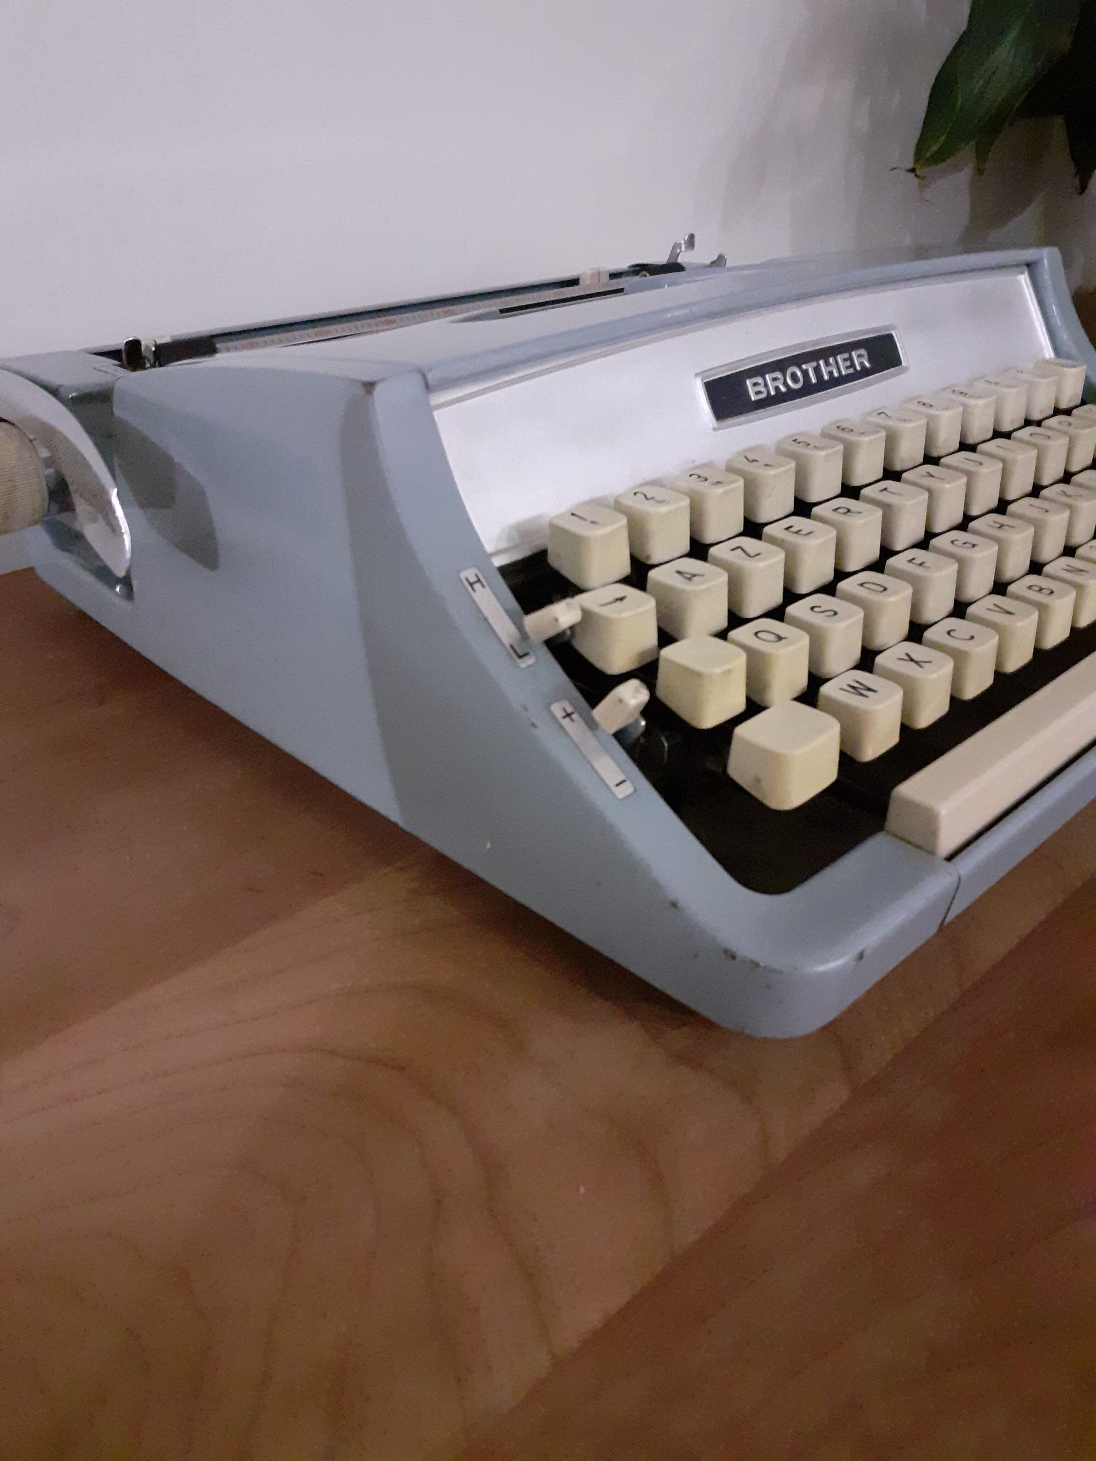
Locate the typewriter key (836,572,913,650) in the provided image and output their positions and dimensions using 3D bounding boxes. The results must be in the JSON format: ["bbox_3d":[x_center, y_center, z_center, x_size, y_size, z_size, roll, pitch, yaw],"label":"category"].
[{"bbox_3d":[0.072,-0.027,0.253,0.013,0.012,0.014,-25,37,-37],"label":"typewriter key"}]

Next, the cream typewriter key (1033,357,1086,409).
[{"bbox_3d":[0.160,-0.110,0.358,0.013,0.013,0.013,-25,39,-37],"label":"cream typewriter key"}]

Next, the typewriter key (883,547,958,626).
[{"bbox_3d":[0.085,-0.033,0.264,0.014,0.012,0.015,-25,40,-37],"label":"typewriter key"}]

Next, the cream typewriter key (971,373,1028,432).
[{"bbox_3d":[0.133,-0.097,0.336,0.013,0.013,0.014,-25,37,-37],"label":"cream typewriter key"}]

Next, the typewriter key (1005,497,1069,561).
[{"bbox_3d":[0.127,-0.053,0.298,0.014,0.012,0.015,-25,40,-37],"label":"typewriter key"}]

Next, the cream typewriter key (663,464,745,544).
[{"bbox_3d":[0.036,-0.051,0.255,0.013,0.013,0.013,-25,39,-37],"label":"cream typewriter key"}]

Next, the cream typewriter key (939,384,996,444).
[{"bbox_3d":[0.119,-0.090,0.325,0.013,0.013,0.014,-25,37,-37],"label":"cream typewriter key"}]

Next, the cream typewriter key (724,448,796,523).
[{"bbox_3d":[0.050,-0.058,0.267,0.013,0.013,0.013,-25,39,-37],"label":"cream typewriter key"}]

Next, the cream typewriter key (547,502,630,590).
[{"bbox_3d":[0.008,-0.038,0.234,0.014,0.012,0.015,-25,40,-37],"label":"cream typewriter key"}]

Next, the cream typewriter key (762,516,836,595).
[{"bbox_3d":[0.056,-0.040,0.256,0.014,0.012,0.015,-25,40,-37],"label":"cream typewriter key"}]

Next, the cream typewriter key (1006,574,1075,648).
[{"bbox_3d":[0.118,-0.029,0.275,0.014,0.012,0.015,-25,40,-37],"label":"cream typewriter key"}]

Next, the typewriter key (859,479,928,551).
[{"bbox_3d":[0.084,-0.053,0.279,0.014,0.012,0.015,-25,40,-37],"label":"typewriter key"}]

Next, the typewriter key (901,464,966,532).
[{"bbox_3d":[0.097,-0.059,0.290,0.014,0.012,0.015,-25,40,-37],"label":"typewriter key"}]

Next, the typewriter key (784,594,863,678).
[{"bbox_3d":[0.058,-0.020,0.241,0.014,0.012,0.015,-25,40,-37],"label":"typewriter key"}]

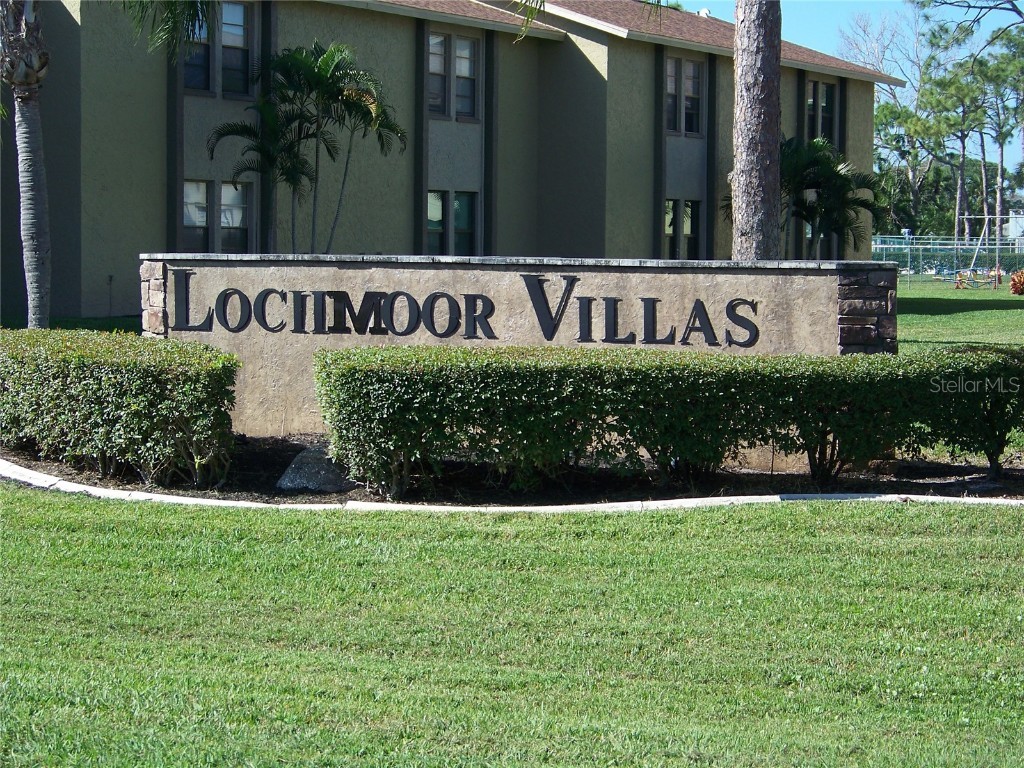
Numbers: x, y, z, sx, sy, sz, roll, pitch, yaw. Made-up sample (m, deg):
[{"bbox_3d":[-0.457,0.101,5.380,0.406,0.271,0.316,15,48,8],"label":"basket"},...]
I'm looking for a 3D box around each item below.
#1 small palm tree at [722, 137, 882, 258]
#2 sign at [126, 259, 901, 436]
[{"bbox_3d":[5.930,-3.120,52.500,3.300,3.850,3.100,1,3,0],"label":"small palm tree"},{"bbox_3d":[-0.140,-0.220,19.220,6.350,1.450,0.500,2,3,27],"label":"sign"}]

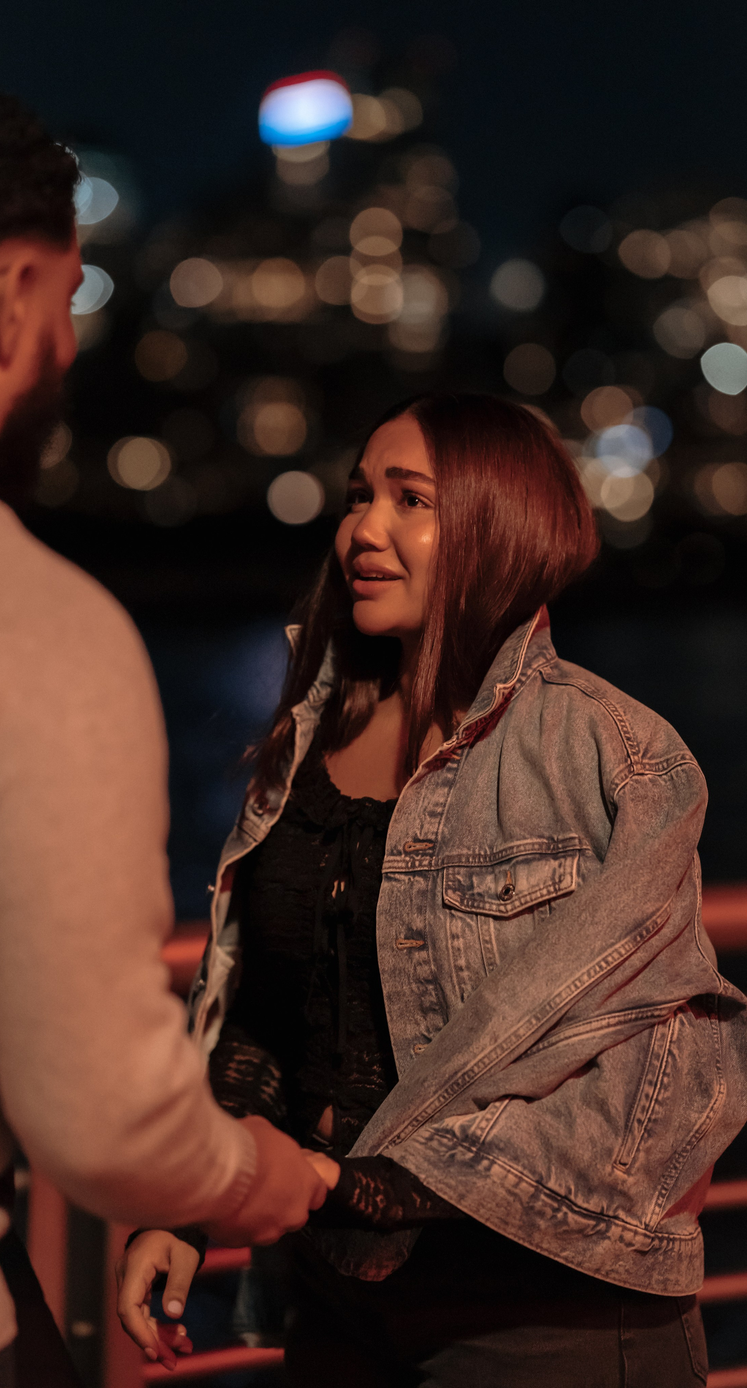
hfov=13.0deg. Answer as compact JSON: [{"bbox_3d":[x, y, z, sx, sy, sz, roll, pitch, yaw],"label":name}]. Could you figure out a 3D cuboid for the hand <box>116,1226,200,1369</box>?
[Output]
[{"bbox_3d":[-0.194,0.541,2.930,0.085,0.130,0.090,1,3,25],"label":"hand"}]

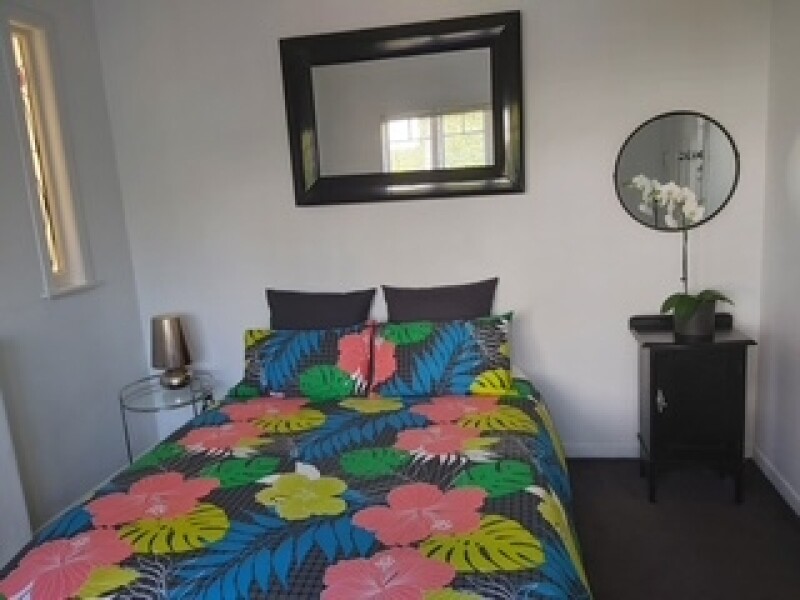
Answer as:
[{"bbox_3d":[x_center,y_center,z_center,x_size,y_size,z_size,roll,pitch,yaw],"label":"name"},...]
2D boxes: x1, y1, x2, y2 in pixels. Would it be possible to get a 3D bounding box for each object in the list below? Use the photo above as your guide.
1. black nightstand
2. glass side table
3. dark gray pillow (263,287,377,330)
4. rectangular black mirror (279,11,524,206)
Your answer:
[{"bbox_3d":[1.315,0.487,2.747,0.455,0.800,0.335,-2,11,11],"label":"black nightstand"},{"bbox_3d":[-1.218,0.711,3.241,0.465,0.525,0.465,-2,11,11],"label":"glass side table"},{"bbox_3d":[-0.400,0.192,3.141,0.585,0.480,0.150,-2,-5,11],"label":"dark gray pillow"},{"bbox_3d":[0.003,-0.931,3.015,1.200,0.845,0.050,-2,11,11],"label":"rectangular black mirror"}]

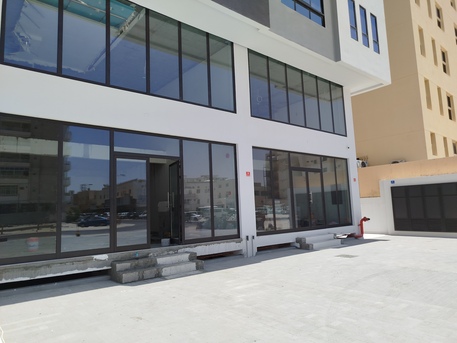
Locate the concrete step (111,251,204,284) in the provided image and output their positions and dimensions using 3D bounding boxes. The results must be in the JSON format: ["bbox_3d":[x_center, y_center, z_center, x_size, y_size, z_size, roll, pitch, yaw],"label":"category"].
[{"bbox_3d":[-1.760,2.426,8.124,2.180,0.395,0.710,3,-9,-39],"label":"concrete step"}]

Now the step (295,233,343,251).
[{"bbox_3d":[3.595,2.739,12.416,2.000,0.405,0.730,3,-9,-39],"label":"step"}]

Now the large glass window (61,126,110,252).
[{"bbox_3d":[-3.393,0.403,7.598,1.180,3.060,0.120,3,-9,-39],"label":"large glass window"}]

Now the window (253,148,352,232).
[{"bbox_3d":[3.342,0.813,13.091,6.280,3.150,0.120,3,-9,-39],"label":"window"}]

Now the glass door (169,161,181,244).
[{"bbox_3d":[-1.613,0.950,9.549,0.070,2.330,0.850,3,-9,-39],"label":"glass door"}]

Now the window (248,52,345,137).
[{"bbox_3d":[3.263,-3.114,13.643,6.450,2.600,0.120,3,-9,-39],"label":"window"}]

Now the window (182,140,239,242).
[{"bbox_3d":[-0.517,0.576,9.944,2.170,3.160,0.120,3,-9,-39],"label":"window"}]

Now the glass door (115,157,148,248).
[{"bbox_3d":[-2.496,0.831,8.257,0.960,2.340,0.100,3,-9,-39],"label":"glass door"}]

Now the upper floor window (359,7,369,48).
[{"bbox_3d":[6.371,-6.740,14.807,0.640,1.961,0.100,3,-9,-39],"label":"upper floor window"}]

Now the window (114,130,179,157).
[{"bbox_3d":[-2.182,-0.687,8.768,2.030,0.790,0.120,3,-9,-39],"label":"window"}]

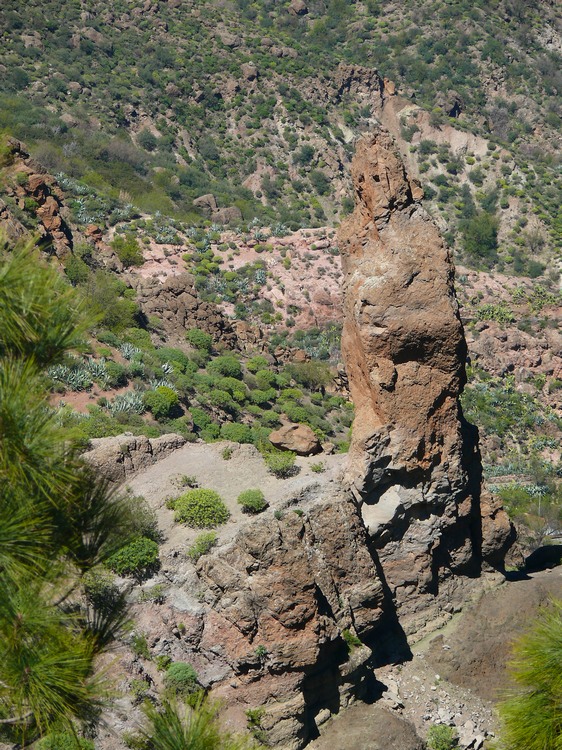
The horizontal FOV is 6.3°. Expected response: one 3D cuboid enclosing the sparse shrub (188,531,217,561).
[{"bbox_3d":[-2.426,5.237,157.000,0.880,0.800,0.850,0,17,0],"label":"sparse shrub"}]

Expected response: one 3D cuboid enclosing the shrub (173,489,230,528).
[{"bbox_3d":[-2.457,4.194,160.000,1.750,1.200,1.650,0,17,0],"label":"shrub"}]

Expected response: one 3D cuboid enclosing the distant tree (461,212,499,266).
[{"bbox_3d":[16.310,-11.134,420.000,3.100,4.200,3.000,0,15,0],"label":"distant tree"}]

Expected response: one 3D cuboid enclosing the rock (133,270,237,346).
[{"bbox_3d":[-5.325,-3.652,285.000,5.900,3.500,4.000,0,15,0],"label":"rock"}]

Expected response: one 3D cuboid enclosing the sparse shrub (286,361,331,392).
[{"bbox_3d":[1.348,0.025,260.000,2.300,1.450,2.000,0,15,0],"label":"sparse shrub"}]

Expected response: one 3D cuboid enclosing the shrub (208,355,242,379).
[{"bbox_3d":[-2.041,-0.313,188.000,1.250,0.880,1.200,0,17,0],"label":"shrub"}]

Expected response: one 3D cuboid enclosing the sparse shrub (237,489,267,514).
[{"bbox_3d":[-1.125,4.826,195.000,1.120,0.930,1.080,0,15,0],"label":"sparse shrub"}]

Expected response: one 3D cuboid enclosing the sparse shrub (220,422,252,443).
[{"bbox_3d":[-1.541,2.026,177.000,1.120,0.800,1.100,0,17,0],"label":"sparse shrub"}]

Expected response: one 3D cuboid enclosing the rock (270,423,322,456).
[{"bbox_3d":[0.482,2.128,170.000,1.780,1.000,1.350,0,17,0],"label":"rock"}]

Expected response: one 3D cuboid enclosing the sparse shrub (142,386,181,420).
[{"bbox_3d":[-4.278,1.020,183.000,1.350,1.150,1.300,0,17,0],"label":"sparse shrub"}]

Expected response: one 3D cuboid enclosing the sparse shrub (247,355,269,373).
[{"bbox_3d":[-1.195,-0.585,260.000,1.100,0.870,1.050,0,15,0],"label":"sparse shrub"}]

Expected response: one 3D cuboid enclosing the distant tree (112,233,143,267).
[{"bbox_3d":[-9.309,-7.490,310.000,2.050,1.950,1.950,0,15,0],"label":"distant tree"}]

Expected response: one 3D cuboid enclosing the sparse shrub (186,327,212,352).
[{"bbox_3d":[-3.077,-1.340,193.000,1.000,0.950,1.000,0,17,0],"label":"sparse shrub"}]

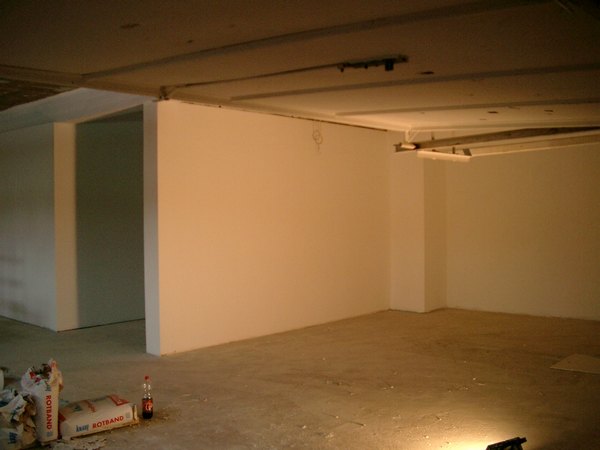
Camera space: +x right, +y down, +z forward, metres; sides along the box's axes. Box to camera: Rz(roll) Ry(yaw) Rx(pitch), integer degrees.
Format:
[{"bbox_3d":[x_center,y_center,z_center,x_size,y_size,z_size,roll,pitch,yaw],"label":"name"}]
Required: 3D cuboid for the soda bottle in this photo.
[{"bbox_3d":[-1.217,1.366,5.118,0.088,0.330,0.088,-1,1,0],"label":"soda bottle"}]

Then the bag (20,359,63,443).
[{"bbox_3d":[-1.905,1.273,4.731,0.160,0.550,0.360,-2,2,-38],"label":"bag"}]

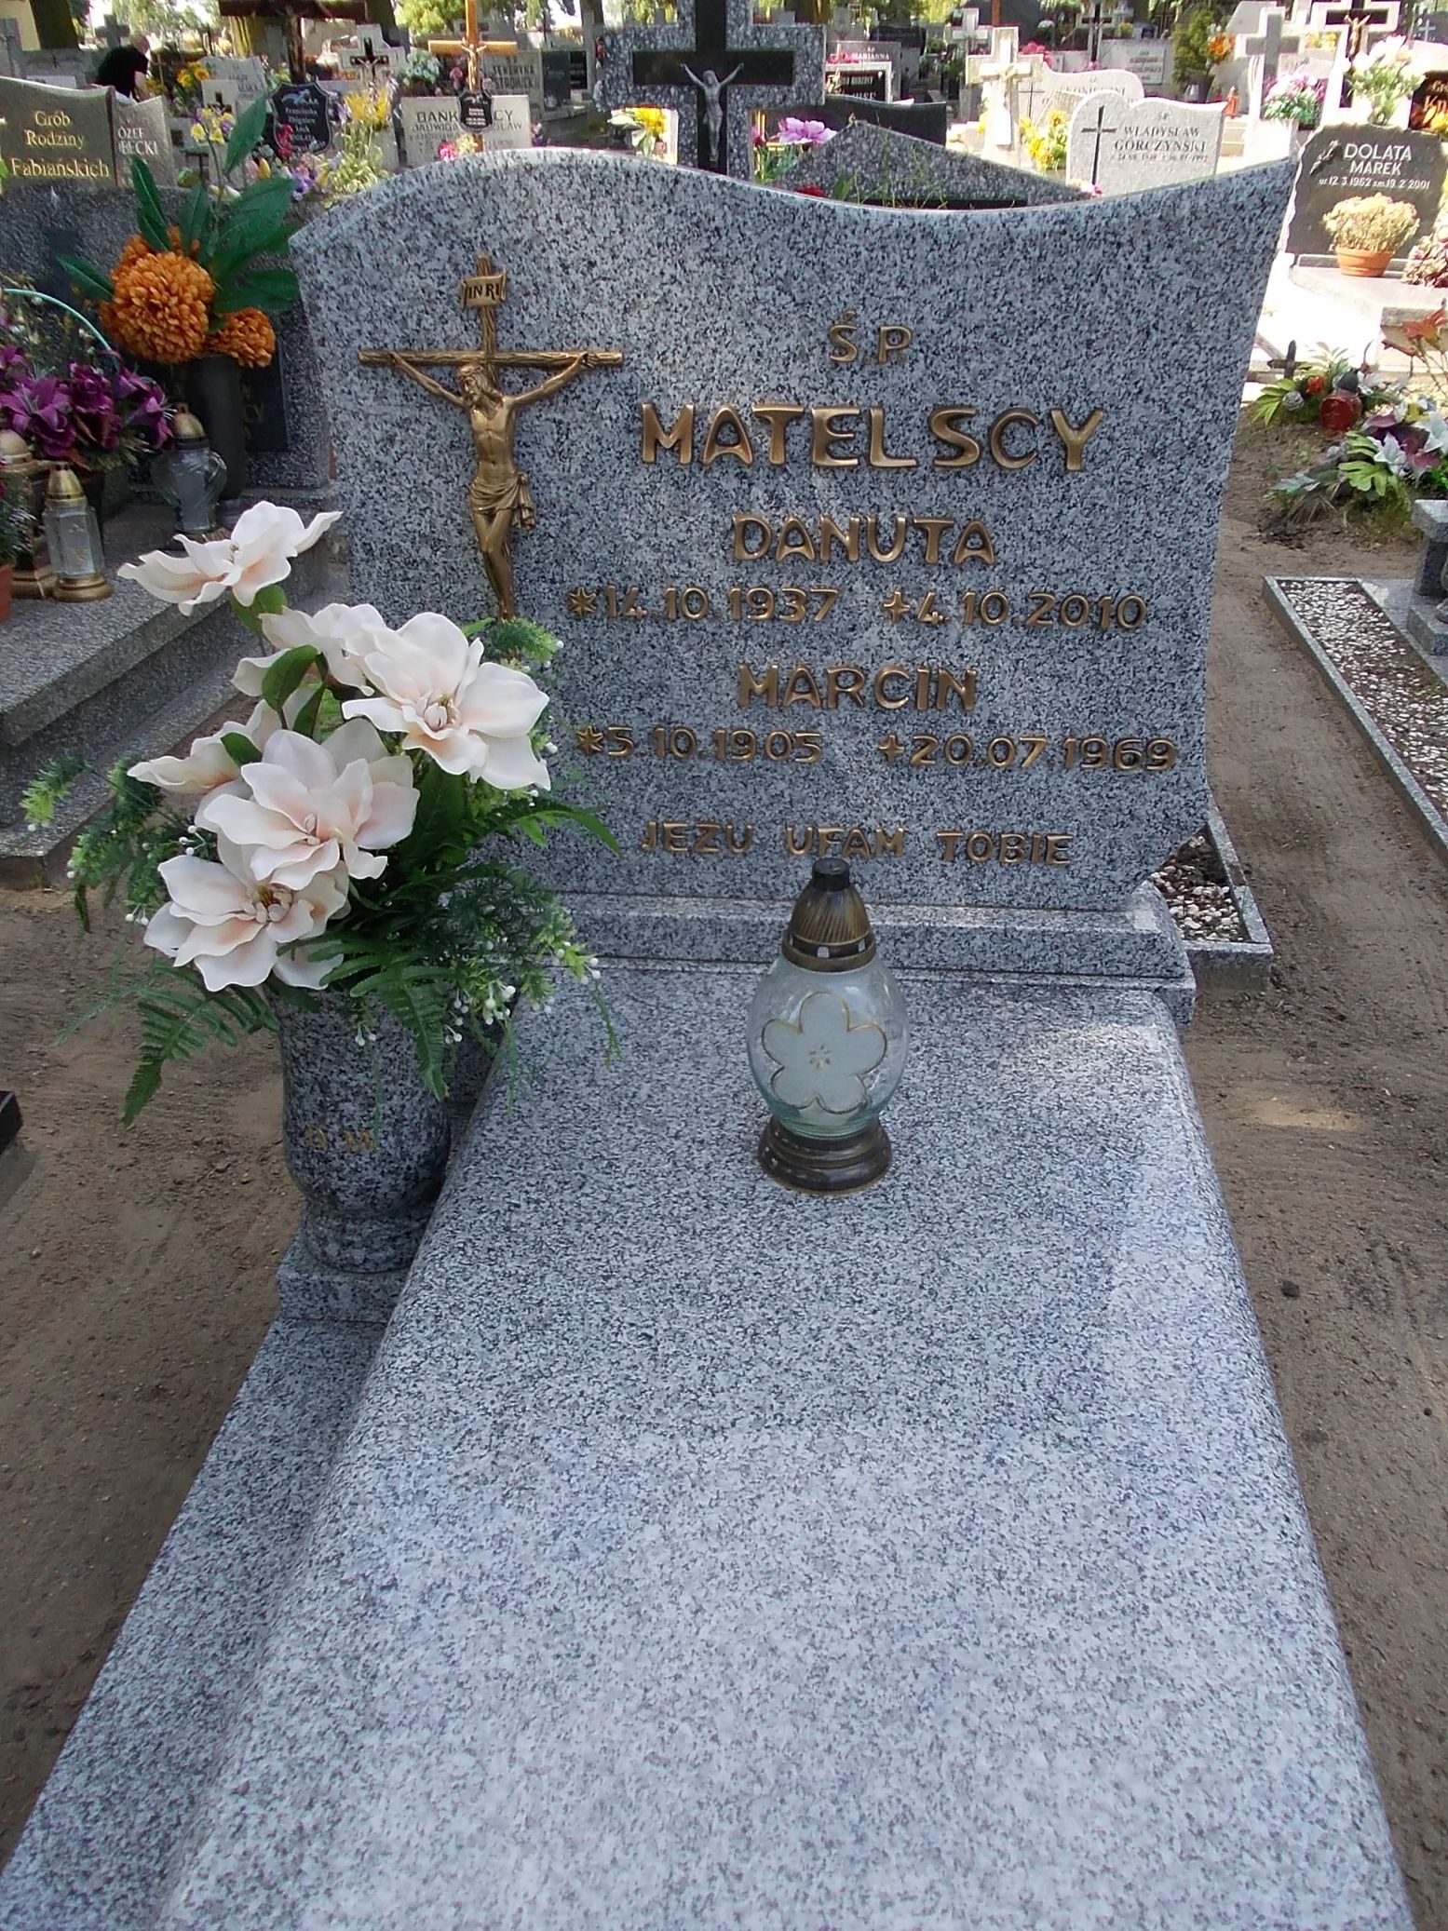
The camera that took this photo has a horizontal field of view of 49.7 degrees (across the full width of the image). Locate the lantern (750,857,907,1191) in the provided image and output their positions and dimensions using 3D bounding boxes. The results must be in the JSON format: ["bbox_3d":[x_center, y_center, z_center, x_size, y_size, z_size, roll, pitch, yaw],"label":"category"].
[{"bbox_3d":[0.090,0.051,1.316,0.135,0.302,0.135,2,31,5],"label":"lantern"}]

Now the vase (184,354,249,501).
[{"bbox_3d":[-1.288,-1.364,3.971,0.148,0.325,0.148,2,31,5],"label":"vase"}]

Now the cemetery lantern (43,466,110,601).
[{"bbox_3d":[-1.381,-0.917,3.296,0.133,0.248,0.133,2,31,5],"label":"cemetery lantern"}]

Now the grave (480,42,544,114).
[{"bbox_3d":[-1.893,-7.903,14.000,0.580,0.680,0.120,2,31,5],"label":"grave"}]

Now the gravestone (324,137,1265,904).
[{"bbox_3d":[0.049,-0.399,1.530,0.860,0.712,0.080,2,29,5],"label":"gravestone"}]

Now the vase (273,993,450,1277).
[{"bbox_3d":[-0.322,0.148,1.386,0.152,0.287,0.152,2,31,5],"label":"vase"}]

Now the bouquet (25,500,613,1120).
[{"bbox_3d":[-0.321,-0.091,1.204,0.460,0.500,0.400,2,31,5],"label":"bouquet"}]

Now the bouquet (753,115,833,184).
[{"bbox_3d":[0.211,-2.454,4.700,0.250,0.260,0.220,2,31,5],"label":"bouquet"}]

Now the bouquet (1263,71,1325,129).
[{"bbox_3d":[3.273,-4.985,9.000,0.360,0.320,0.320,2,31,5],"label":"bouquet"}]

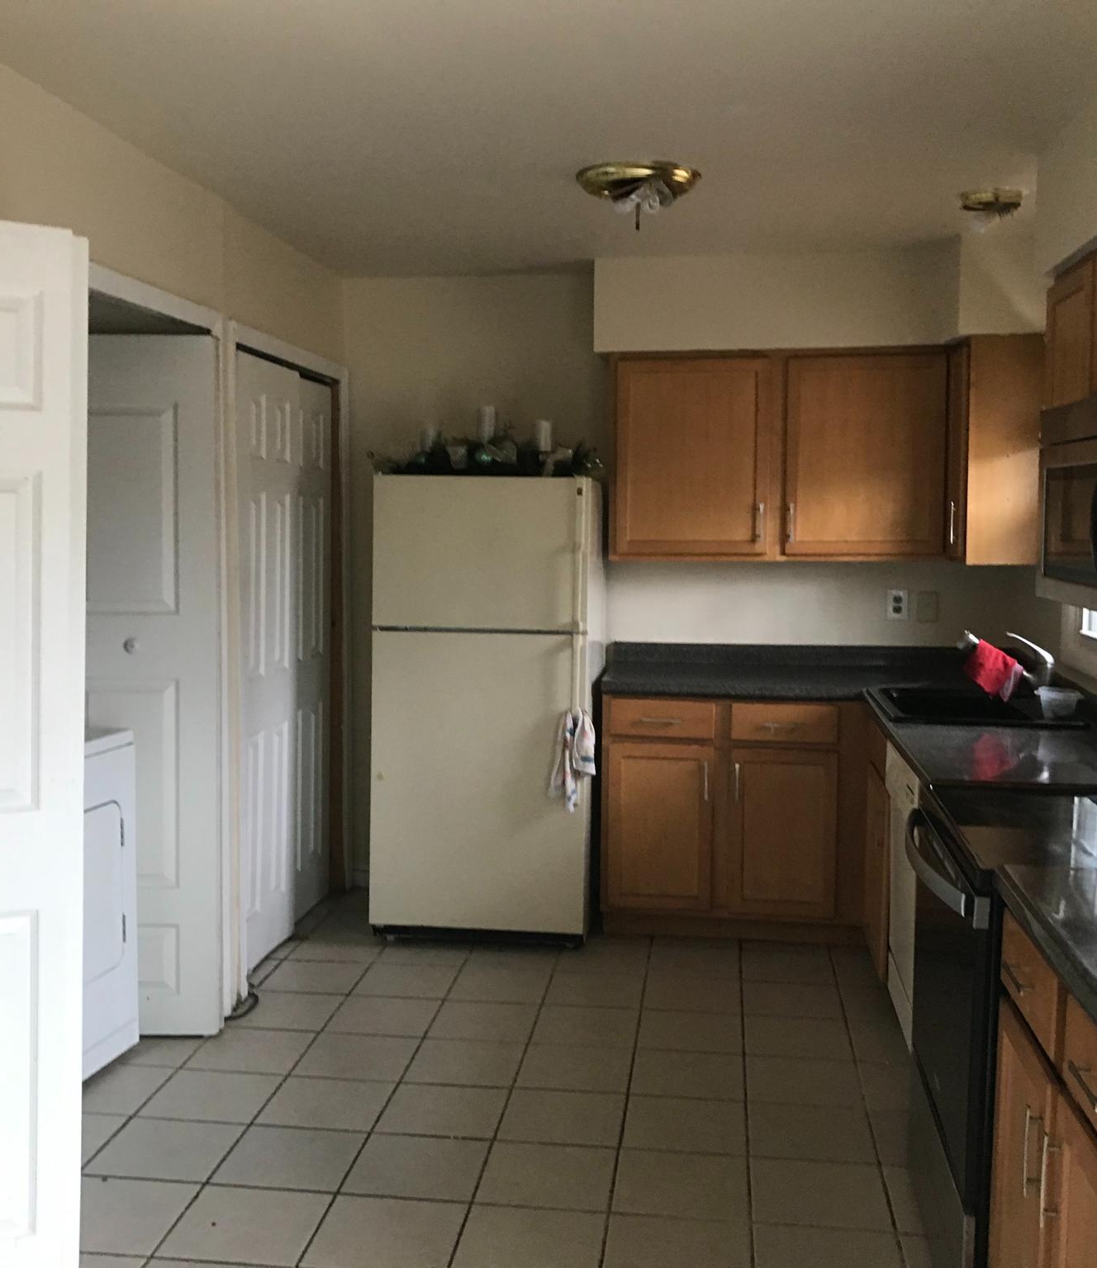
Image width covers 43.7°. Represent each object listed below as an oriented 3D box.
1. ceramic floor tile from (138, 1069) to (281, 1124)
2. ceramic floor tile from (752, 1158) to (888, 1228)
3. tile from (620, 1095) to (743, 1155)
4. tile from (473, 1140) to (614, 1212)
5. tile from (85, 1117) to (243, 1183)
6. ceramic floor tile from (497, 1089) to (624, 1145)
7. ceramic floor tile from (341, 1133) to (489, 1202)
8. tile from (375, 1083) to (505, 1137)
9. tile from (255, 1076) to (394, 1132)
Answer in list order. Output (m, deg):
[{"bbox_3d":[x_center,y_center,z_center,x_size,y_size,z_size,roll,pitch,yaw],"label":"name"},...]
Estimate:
[{"bbox_3d":[-0.871,1.209,3.570,0.302,0.010,0.302,1,5,7],"label":"ceramic floor tile"},{"bbox_3d":[0.610,1.262,3.082,0.302,0.010,0.302,1,5,7],"label":"ceramic floor tile"},{"bbox_3d":[0.347,1.249,3.471,0.304,0.010,0.304,1,5,7],"label":"tile"},{"bbox_3d":[0.003,1.252,3.156,0.302,0.010,0.302,1,5,7],"label":"tile"},{"bbox_3d":[-0.909,1.236,3.267,0.302,0.010,0.302,1,5,7],"label":"tile"},{"bbox_3d":[0.040,1.227,3.461,0.300,0.012,0.300,1,5,7],"label":"ceramic floor tile"},{"bbox_3d":[-0.302,1.243,3.179,0.300,0.012,0.300,1,5,7],"label":"ceramic floor tile"},{"bbox_3d":[-0.264,1.222,3.498,0.300,0.012,0.300,1,5,7],"label":"tile"},{"bbox_3d":[-0.576,1.231,3.583,0.304,0.010,0.304,1,5,7],"label":"tile"}]

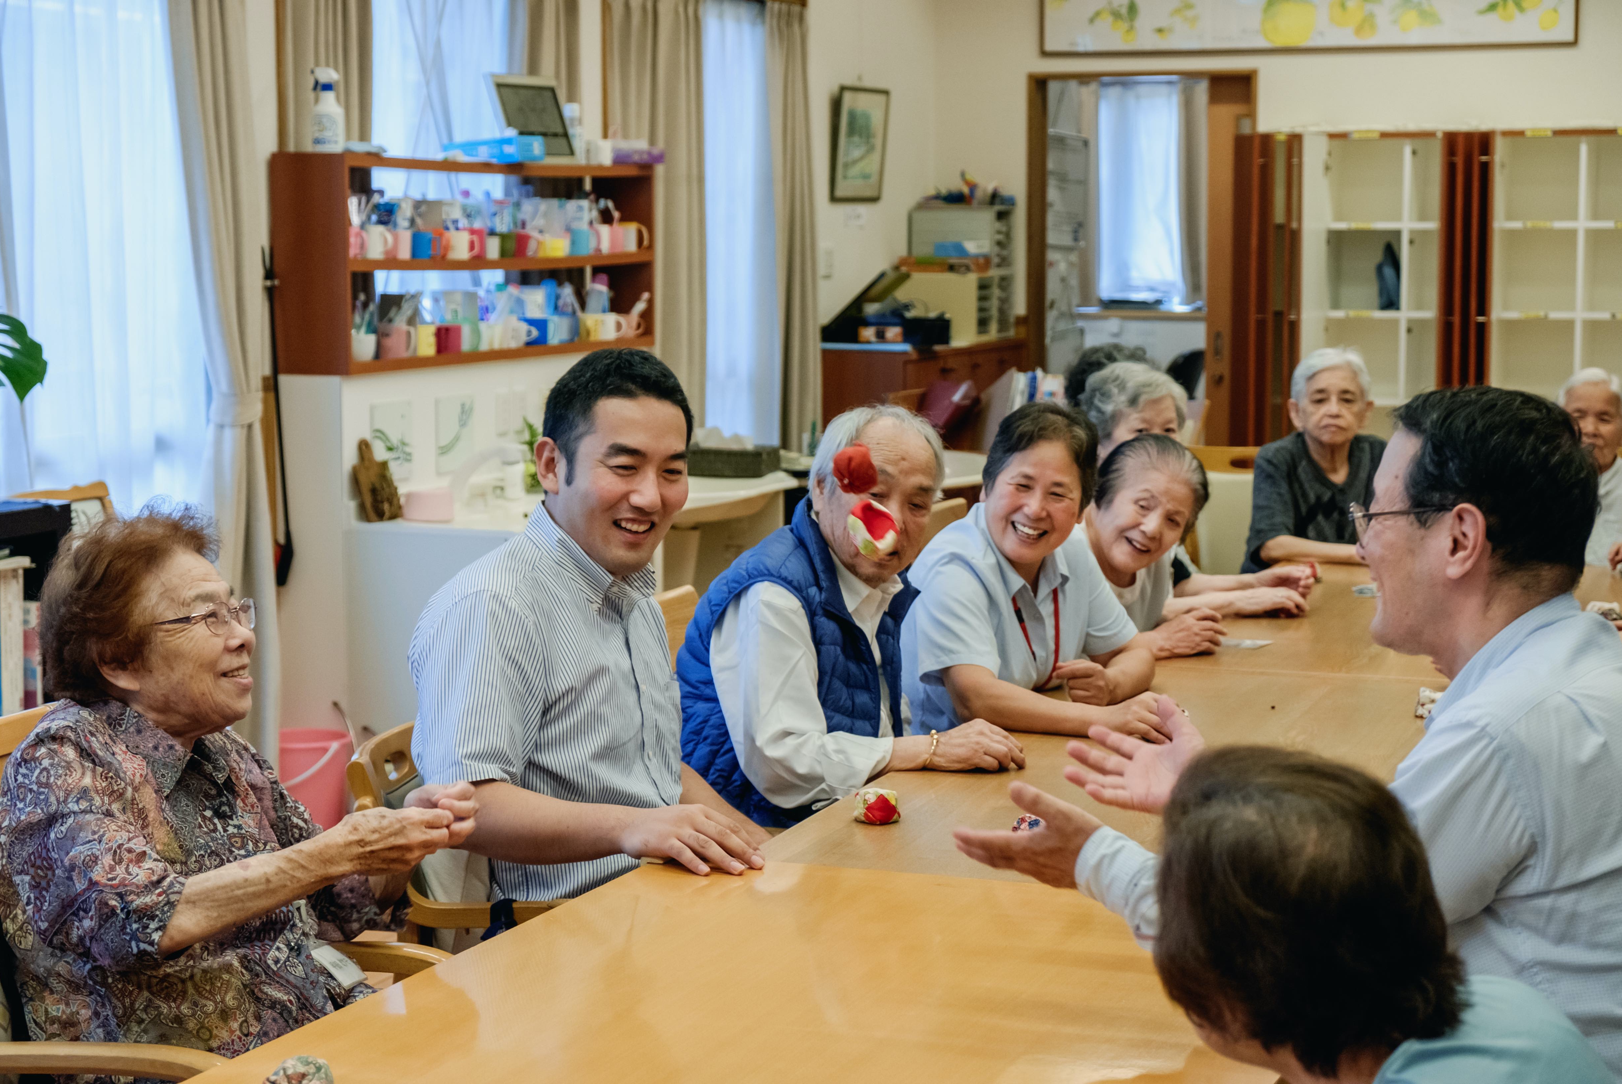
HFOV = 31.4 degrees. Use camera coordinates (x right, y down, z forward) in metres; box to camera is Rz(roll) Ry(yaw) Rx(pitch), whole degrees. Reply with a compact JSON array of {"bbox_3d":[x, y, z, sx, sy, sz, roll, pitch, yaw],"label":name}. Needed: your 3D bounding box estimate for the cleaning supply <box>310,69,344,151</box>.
[{"bbox_3d":[-1.209,-1.078,7.220,0.087,0.213,0.060,1,6,6],"label":"cleaning supply"}]

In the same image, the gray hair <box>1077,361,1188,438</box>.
[{"bbox_3d":[0.574,-0.229,5.150,0.190,0.185,0.205,-4,7,-31],"label":"gray hair"}]

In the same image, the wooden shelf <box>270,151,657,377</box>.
[{"bbox_3d":[-0.914,-0.788,8.078,0.201,0.549,1.862,2,7,21],"label":"wooden shelf"}]

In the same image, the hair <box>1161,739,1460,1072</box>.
[{"bbox_3d":[0.357,0.265,2.070,0.225,0.235,0.195,4,8,33],"label":"hair"}]

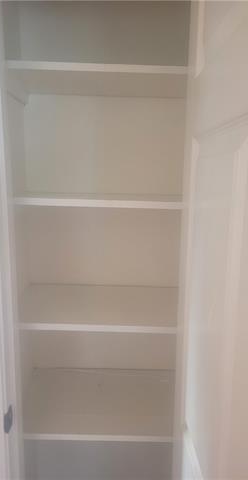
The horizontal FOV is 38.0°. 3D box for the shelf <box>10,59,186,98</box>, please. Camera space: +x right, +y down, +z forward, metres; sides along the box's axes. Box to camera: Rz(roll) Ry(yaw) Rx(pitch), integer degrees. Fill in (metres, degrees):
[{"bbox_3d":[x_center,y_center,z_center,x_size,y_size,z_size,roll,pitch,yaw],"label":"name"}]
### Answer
[{"bbox_3d":[-0.057,-0.476,1.090,0.525,0.021,0.312,1,11,0],"label":"shelf"}]

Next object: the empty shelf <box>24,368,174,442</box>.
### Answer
[{"bbox_3d":[-0.076,0.560,1.256,0.525,0.021,0.365,1,11,0],"label":"empty shelf"}]

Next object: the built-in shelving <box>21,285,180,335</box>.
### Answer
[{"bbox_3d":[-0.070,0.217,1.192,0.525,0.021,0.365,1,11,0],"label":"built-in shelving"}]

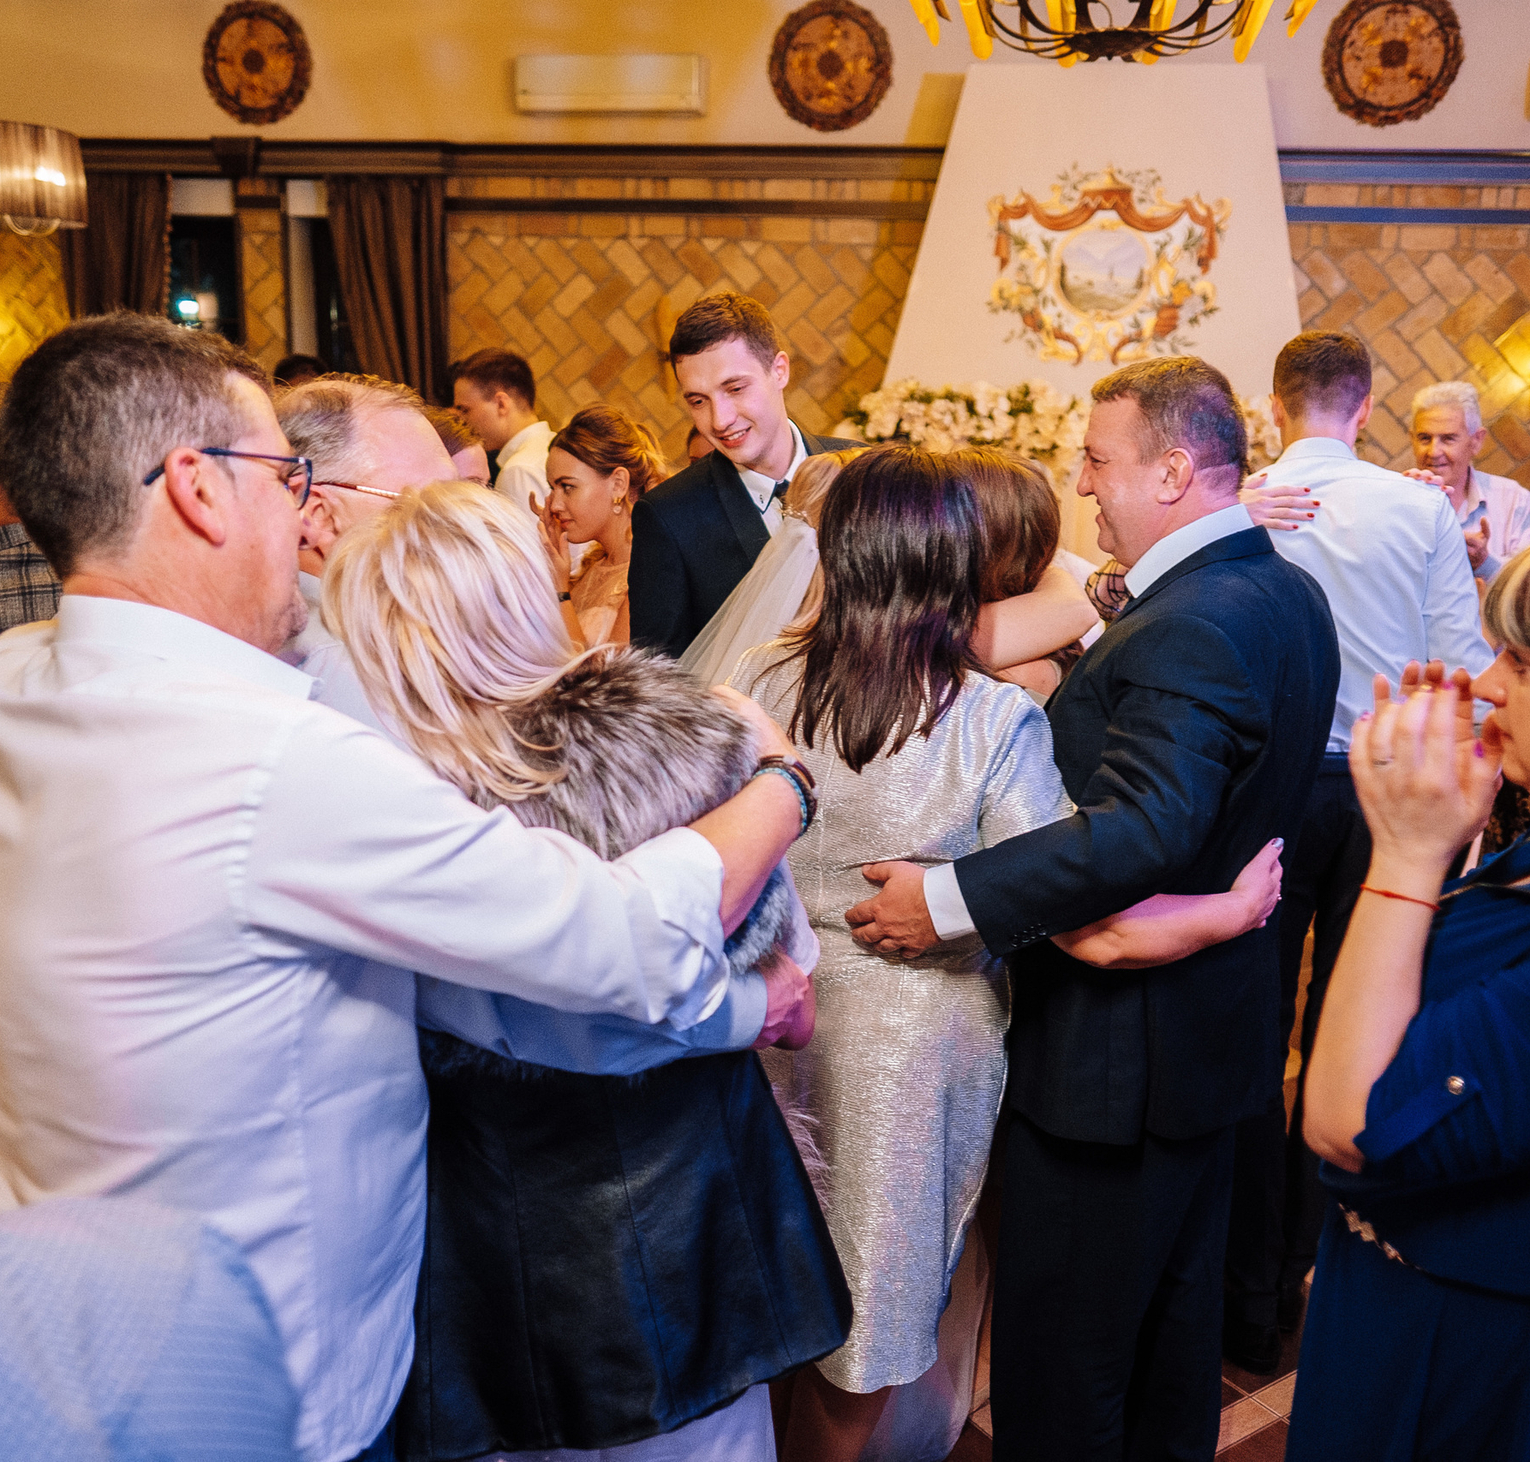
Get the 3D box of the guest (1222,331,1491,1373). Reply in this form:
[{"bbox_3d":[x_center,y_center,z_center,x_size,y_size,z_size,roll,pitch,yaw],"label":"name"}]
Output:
[{"bbox_3d":[0.931,0.243,2.527,0.530,1.800,0.440,6,14,17],"label":"guest"}]

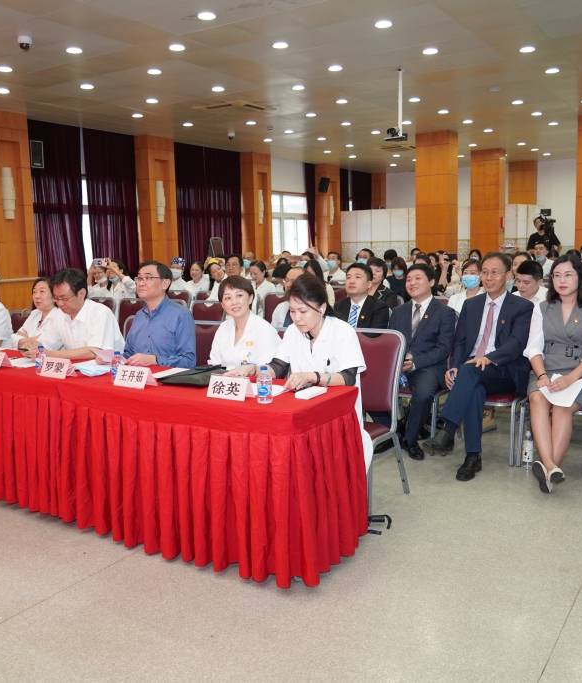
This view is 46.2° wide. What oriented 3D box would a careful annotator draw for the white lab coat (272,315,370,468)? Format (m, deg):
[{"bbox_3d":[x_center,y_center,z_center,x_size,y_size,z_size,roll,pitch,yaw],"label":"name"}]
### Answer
[{"bbox_3d":[0.211,0.269,3.708,0.530,0.820,0.560,4,10,33],"label":"white lab coat"}]

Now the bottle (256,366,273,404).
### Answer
[{"bbox_3d":[-0.115,0.193,3.032,0.067,0.161,0.067,-1,8,0],"label":"bottle"}]

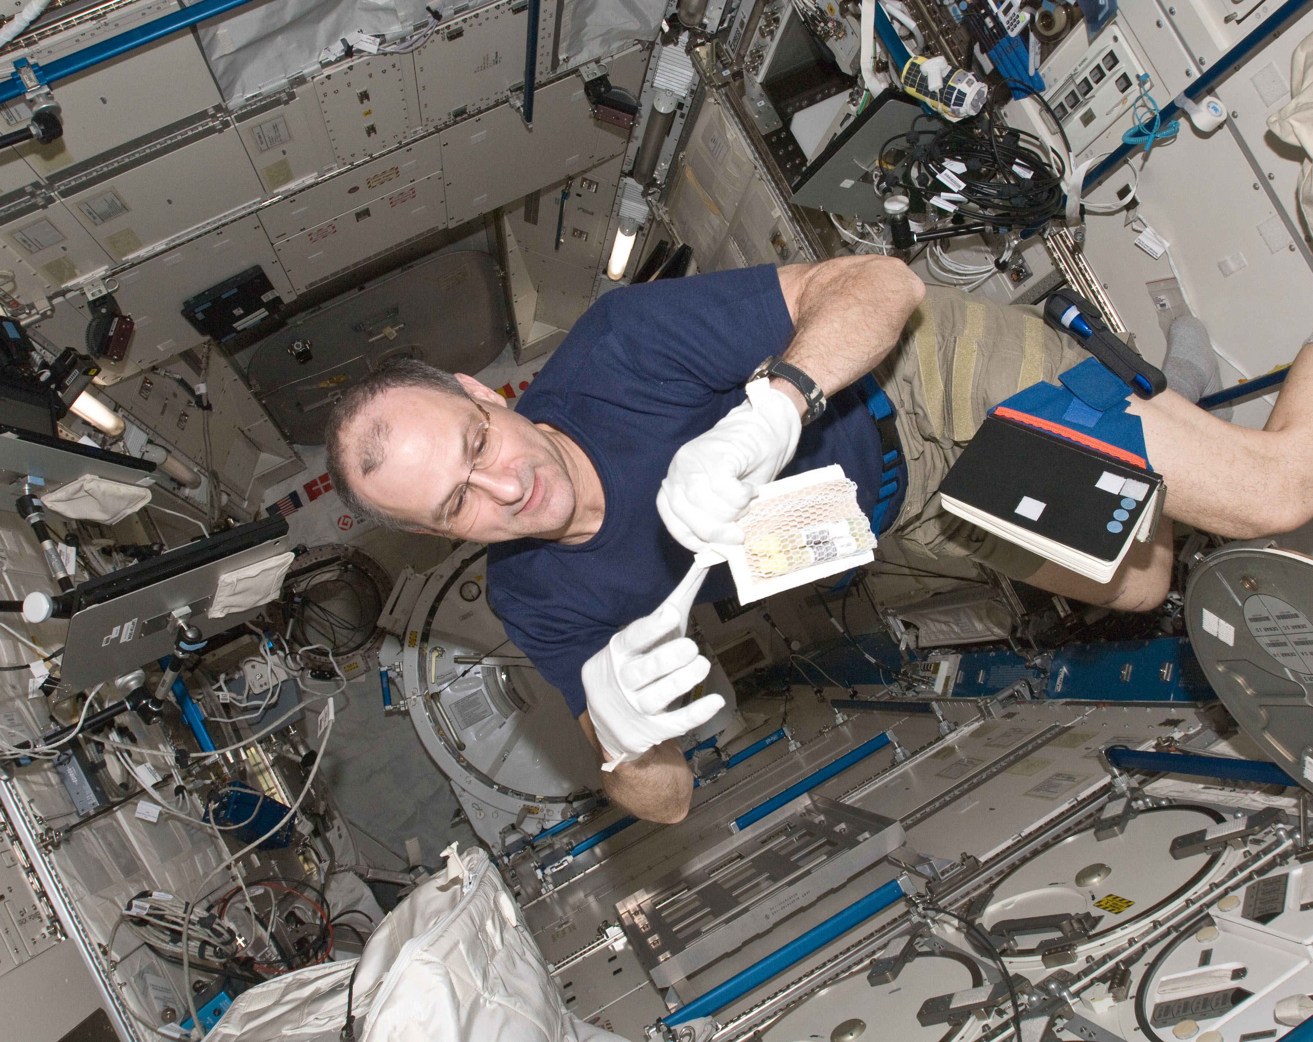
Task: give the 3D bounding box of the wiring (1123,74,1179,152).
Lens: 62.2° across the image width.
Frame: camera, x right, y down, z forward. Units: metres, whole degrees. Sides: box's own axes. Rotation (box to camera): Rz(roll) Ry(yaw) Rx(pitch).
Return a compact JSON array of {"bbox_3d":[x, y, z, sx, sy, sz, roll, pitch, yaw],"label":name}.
[{"bbox_3d":[0.824,-0.681,1.820,0.085,0.100,0.110,-28,-4,-11],"label":"wiring"}]

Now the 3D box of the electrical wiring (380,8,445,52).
[{"bbox_3d":[-0.594,-1.190,2.641,0.175,0.060,0.100,-28,-4,-11],"label":"electrical wiring"}]

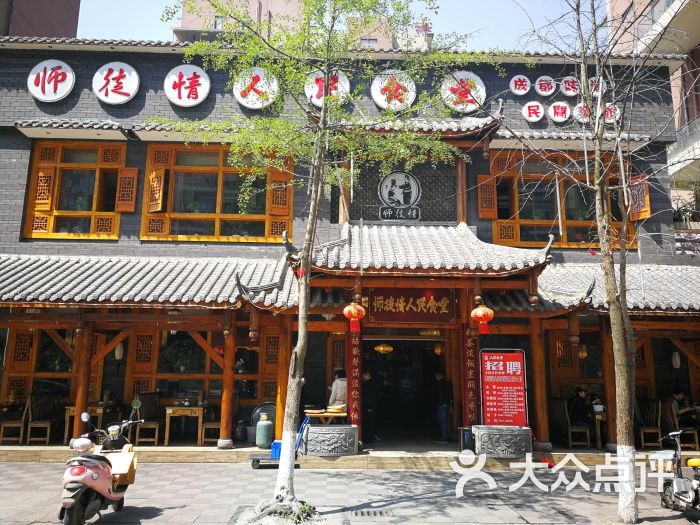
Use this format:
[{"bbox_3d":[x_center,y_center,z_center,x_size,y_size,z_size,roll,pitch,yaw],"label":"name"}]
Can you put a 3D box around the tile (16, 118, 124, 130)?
[{"bbox_3d":[-6.744,-3.329,13.183,2.540,0.340,0.420,1,-11,-2],"label":"tile"}]

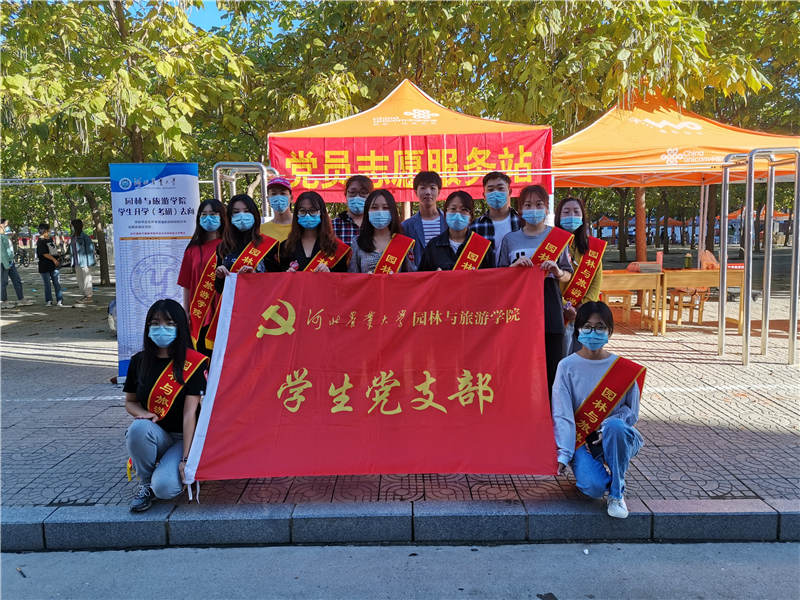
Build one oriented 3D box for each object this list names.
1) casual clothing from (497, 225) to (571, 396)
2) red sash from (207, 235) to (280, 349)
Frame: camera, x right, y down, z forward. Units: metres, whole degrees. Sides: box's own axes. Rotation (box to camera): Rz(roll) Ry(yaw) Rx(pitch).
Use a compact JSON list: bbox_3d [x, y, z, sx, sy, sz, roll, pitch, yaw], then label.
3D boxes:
[{"bbox_3d":[0.875,0.172,3.880,0.480,1.300,0.360,0,6,7],"label":"casual clothing"},{"bbox_3d":[-0.985,-0.058,3.830,0.460,0.720,0.270,-2,7,-7],"label":"red sash"}]

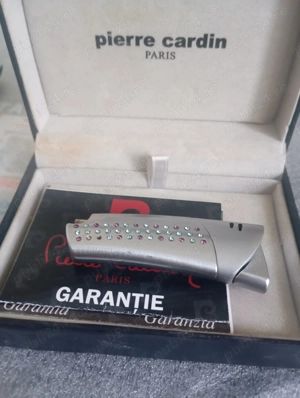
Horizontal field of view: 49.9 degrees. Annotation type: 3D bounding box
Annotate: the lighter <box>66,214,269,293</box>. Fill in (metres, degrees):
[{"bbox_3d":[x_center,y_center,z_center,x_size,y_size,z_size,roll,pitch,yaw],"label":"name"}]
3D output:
[{"bbox_3d":[0.006,0.019,0.127,0.075,0.011,0.023,5,47,5],"label":"lighter"}]

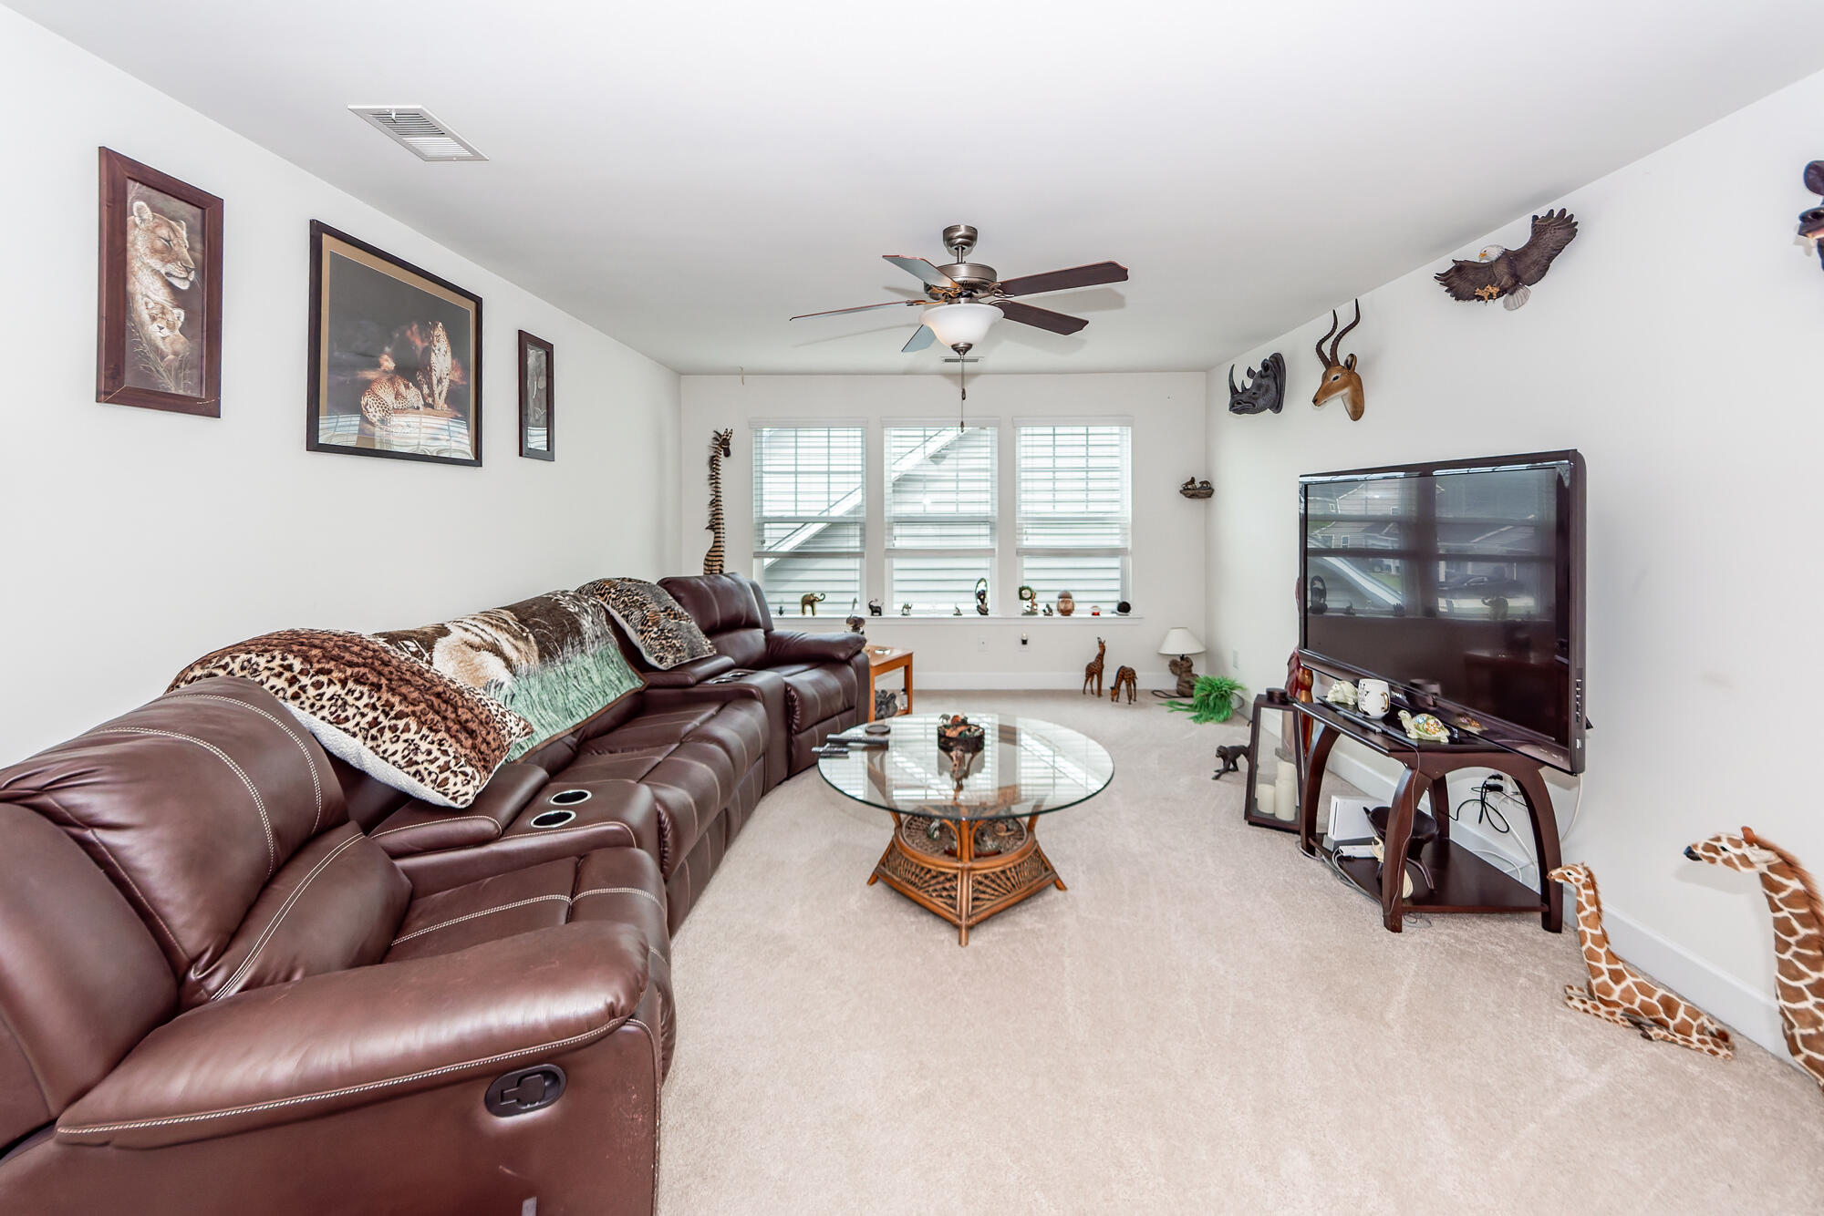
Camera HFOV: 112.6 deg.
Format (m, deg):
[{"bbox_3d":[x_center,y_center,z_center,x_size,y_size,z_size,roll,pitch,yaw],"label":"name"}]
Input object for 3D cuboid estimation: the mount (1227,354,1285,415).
[{"bbox_3d":[2.250,-1.475,4.020,0.310,0.410,0.280,0,5,0],"label":"mount"}]

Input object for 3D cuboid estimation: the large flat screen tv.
[{"bbox_3d":[2.040,-0.070,2.520,0.100,0.960,1.380,0,5,0],"label":"large flat screen tv"}]

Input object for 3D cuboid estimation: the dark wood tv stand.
[{"bbox_3d":[1.970,0.780,2.420,0.620,0.620,0.680,0,5,0],"label":"dark wood tv stand"}]

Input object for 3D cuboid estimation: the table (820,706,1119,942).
[{"bbox_3d":[0.210,0.835,2.380,1.090,0.510,1.070,0,5,0],"label":"table"}]

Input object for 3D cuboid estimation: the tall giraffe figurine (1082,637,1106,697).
[{"bbox_3d":[1.359,0.441,4.530,0.085,0.450,0.200,-3,6,-35],"label":"tall giraffe figurine"}]

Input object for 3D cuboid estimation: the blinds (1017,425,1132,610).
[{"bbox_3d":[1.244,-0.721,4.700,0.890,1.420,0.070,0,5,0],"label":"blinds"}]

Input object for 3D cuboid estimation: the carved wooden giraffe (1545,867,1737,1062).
[{"bbox_3d":[1.962,0.925,1.660,0.320,0.375,0.150,4,6,40],"label":"carved wooden giraffe"}]

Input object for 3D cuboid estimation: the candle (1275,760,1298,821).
[{"bbox_3d":[1.765,0.860,2.870,0.100,0.280,0.100,0,5,0],"label":"candle"}]

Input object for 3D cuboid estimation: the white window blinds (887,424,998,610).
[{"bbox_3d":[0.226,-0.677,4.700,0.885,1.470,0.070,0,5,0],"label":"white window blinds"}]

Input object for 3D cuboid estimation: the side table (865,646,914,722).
[{"bbox_3d":[-0.320,0.525,3.980,0.500,0.450,0.430,3,6,35],"label":"side table"}]

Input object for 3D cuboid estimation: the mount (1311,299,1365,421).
[{"bbox_3d":[2.220,-1.290,3.180,0.280,0.620,0.230,0,5,0],"label":"mount"}]

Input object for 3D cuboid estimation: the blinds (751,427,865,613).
[{"bbox_3d":[-0.845,-0.720,4.930,0.920,1.520,0.090,0,5,0],"label":"blinds"}]

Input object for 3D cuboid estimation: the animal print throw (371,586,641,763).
[{"bbox_3d":[-1.450,0.217,2.320,0.480,0.500,1.150,0,5,0],"label":"animal print throw"}]

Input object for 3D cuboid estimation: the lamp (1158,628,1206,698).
[{"bbox_3d":[1.998,0.411,4.500,0.350,0.510,0.350,-2,5,-17],"label":"lamp"}]

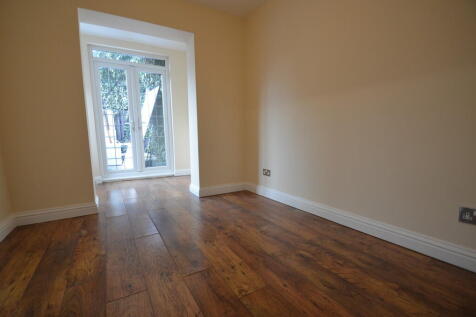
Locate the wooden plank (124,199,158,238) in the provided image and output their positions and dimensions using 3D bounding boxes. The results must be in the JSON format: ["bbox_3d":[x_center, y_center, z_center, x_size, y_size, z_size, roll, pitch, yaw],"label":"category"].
[{"bbox_3d":[-1.124,0.615,2.212,0.190,0.018,1.284,-5,8,-33],"label":"wooden plank"}]

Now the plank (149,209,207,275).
[{"bbox_3d":[-0.605,0.660,1.761,0.180,0.018,1.259,-5,8,-33],"label":"plank"}]

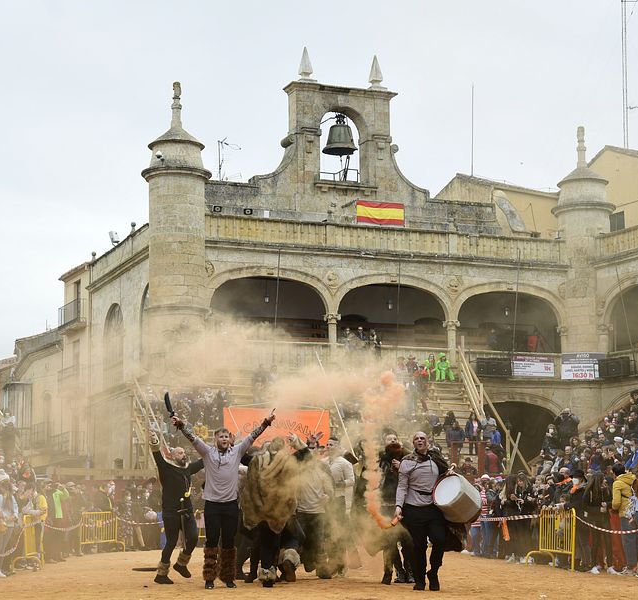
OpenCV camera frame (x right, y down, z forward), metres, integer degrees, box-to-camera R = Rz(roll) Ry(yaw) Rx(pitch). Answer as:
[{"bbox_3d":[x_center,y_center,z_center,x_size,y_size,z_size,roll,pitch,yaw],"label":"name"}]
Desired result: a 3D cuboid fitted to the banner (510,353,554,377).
[{"bbox_3d":[9.250,2.852,64.500,2.100,1.000,0.040,3,-9,-24],"label":"banner"}]

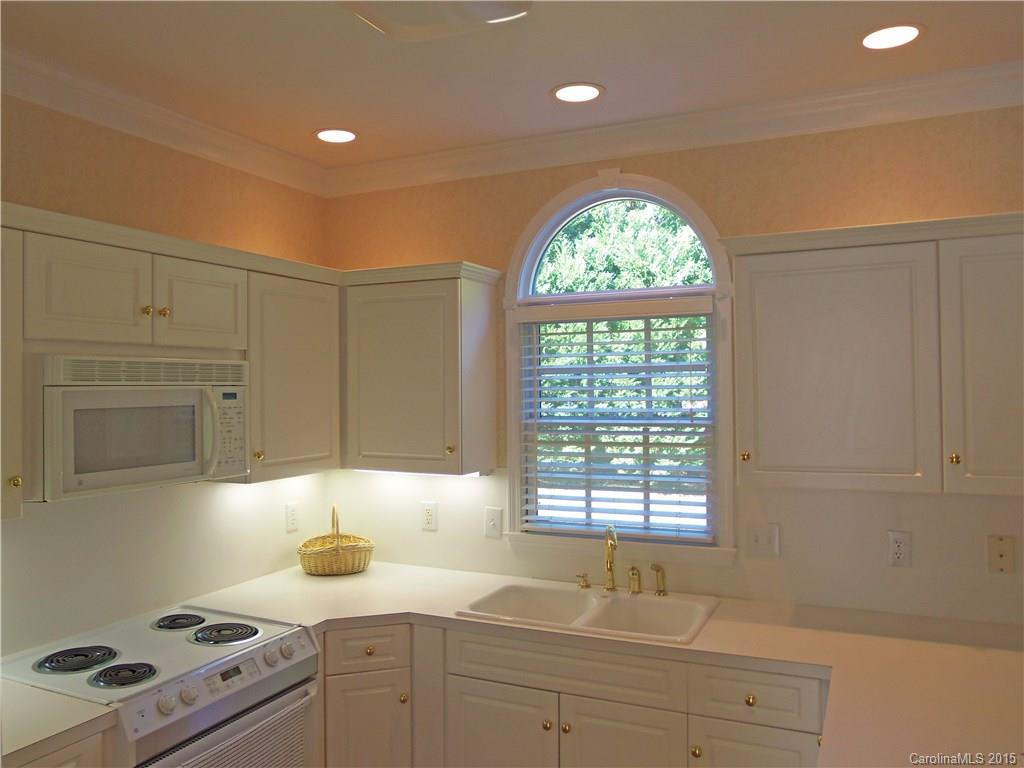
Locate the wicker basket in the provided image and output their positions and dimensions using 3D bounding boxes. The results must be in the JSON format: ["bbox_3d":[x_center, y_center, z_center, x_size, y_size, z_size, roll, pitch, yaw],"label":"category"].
[{"bbox_3d":[-0.784,0.692,3.404,0.320,0.285,0.240,-1,0,-18],"label":"wicker basket"}]

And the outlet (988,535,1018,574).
[{"bbox_3d":[1.631,0.566,2.554,0.077,0.121,0.010,-1,0,25],"label":"outlet"}]

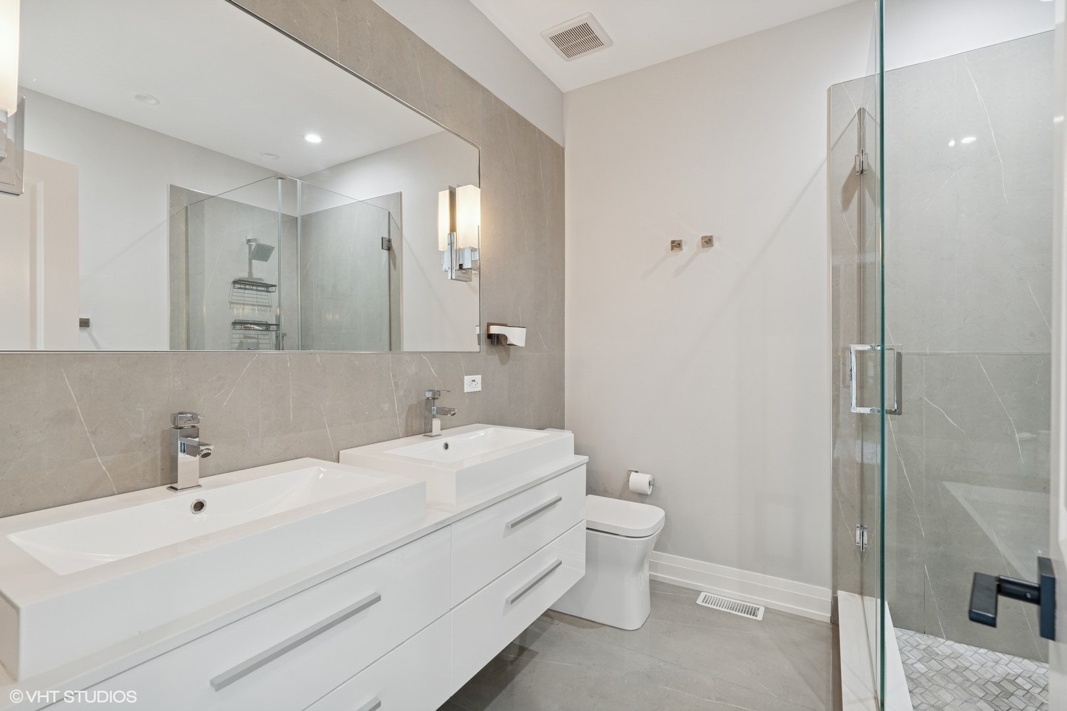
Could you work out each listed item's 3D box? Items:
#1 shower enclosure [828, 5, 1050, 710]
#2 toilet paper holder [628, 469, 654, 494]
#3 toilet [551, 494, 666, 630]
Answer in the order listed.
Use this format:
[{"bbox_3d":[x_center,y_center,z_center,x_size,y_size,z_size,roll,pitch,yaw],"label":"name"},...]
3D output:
[{"bbox_3d":[1.633,0.060,1.358,1.270,2.260,0.927,0,0,32],"label":"shower enclosure"},{"bbox_3d":[0.559,0.673,2.500,0.165,0.102,0.120,0,0,32],"label":"toilet paper holder"},{"bbox_3d":[0.283,0.803,2.301,0.670,0.775,0.355,0,0,32],"label":"toilet"}]

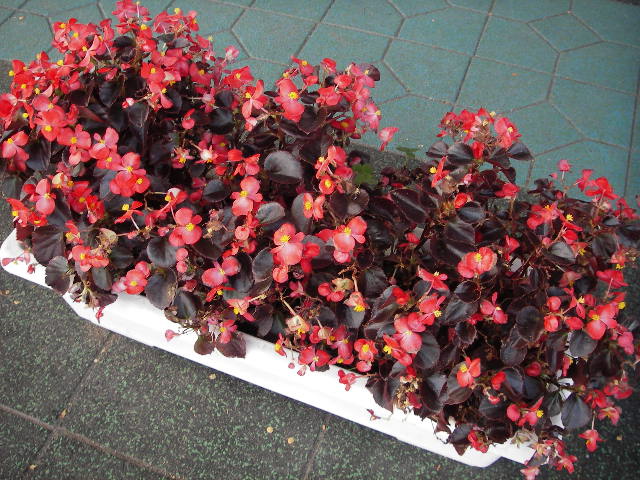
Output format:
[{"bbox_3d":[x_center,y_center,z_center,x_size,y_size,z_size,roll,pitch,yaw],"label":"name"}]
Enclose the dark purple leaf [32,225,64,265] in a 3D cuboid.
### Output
[{"bbox_3d":[-0.418,0.005,1.082,0.046,0.014,0.065,-4,79,-17],"label":"dark purple leaf"}]

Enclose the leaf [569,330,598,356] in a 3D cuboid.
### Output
[{"bbox_3d":[0.373,0.145,0.998,0.036,0.012,0.042,-3,69,13],"label":"leaf"}]

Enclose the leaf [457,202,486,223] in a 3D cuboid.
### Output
[{"bbox_3d":[0.235,-0.045,1.099,0.043,0.015,0.041,6,60,7],"label":"leaf"}]

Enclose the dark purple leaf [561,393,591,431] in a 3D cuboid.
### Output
[{"bbox_3d":[0.343,0.230,0.943,0.036,0.012,0.049,8,73,18],"label":"dark purple leaf"}]

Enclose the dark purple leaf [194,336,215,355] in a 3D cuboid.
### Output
[{"bbox_3d":[-0.163,0.148,0.989,0.026,0.010,0.026,11,73,-5],"label":"dark purple leaf"}]

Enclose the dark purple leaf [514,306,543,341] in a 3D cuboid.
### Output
[{"bbox_3d":[0.291,0.118,0.982,0.036,0.013,0.051,-3,70,10],"label":"dark purple leaf"}]

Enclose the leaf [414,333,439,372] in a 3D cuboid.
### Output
[{"bbox_3d":[0.143,0.151,0.943,0.038,0.013,0.049,17,73,12],"label":"leaf"}]

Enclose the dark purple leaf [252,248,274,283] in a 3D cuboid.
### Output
[{"bbox_3d":[-0.079,0.036,0.983,0.037,0.013,0.046,3,72,24],"label":"dark purple leaf"}]

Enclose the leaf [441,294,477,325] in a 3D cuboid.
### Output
[{"bbox_3d":[0.185,0.092,0.934,0.052,0.014,0.044,-32,63,-17],"label":"leaf"}]

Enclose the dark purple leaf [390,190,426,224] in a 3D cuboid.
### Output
[{"bbox_3d":[0.132,-0.050,1.048,0.049,0.014,0.069,-38,63,-25],"label":"dark purple leaf"}]

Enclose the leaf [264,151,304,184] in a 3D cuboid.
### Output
[{"bbox_3d":[-0.054,-0.111,1.078,0.062,0.018,0.055,14,72,4],"label":"leaf"}]

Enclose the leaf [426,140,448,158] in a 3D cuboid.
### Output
[{"bbox_3d":[0.167,-0.129,1.000,0.039,0.012,0.033,-18,54,-16],"label":"leaf"}]

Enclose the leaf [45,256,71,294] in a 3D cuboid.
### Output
[{"bbox_3d":[-0.411,0.056,1.100,0.037,0.012,0.061,-10,85,-19],"label":"leaf"}]

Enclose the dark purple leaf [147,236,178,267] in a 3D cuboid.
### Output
[{"bbox_3d":[-0.235,0.016,1.054,0.046,0.014,0.049,10,75,-6],"label":"dark purple leaf"}]

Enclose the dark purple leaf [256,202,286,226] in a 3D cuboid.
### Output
[{"bbox_3d":[-0.069,-0.037,0.979,0.041,0.012,0.033,-23,66,-14],"label":"dark purple leaf"}]

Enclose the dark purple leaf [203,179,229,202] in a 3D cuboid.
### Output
[{"bbox_3d":[-0.153,-0.073,1.030,0.043,0.012,0.037,3,60,-2],"label":"dark purple leaf"}]

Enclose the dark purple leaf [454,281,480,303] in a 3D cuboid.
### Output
[{"bbox_3d":[0.195,0.068,0.929,0.036,0.016,0.031,-6,59,-2],"label":"dark purple leaf"}]

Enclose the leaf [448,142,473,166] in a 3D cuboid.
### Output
[{"bbox_3d":[0.211,-0.130,1.065,0.041,0.016,0.039,22,63,15],"label":"leaf"}]

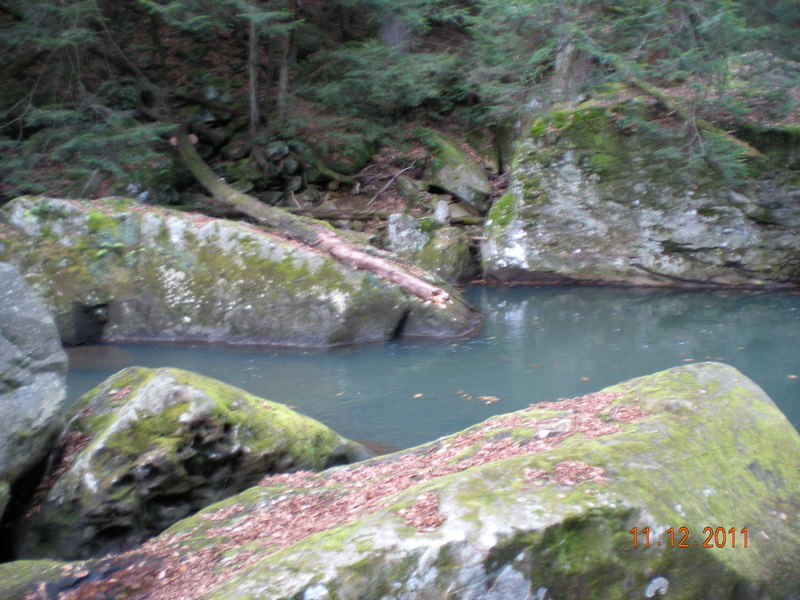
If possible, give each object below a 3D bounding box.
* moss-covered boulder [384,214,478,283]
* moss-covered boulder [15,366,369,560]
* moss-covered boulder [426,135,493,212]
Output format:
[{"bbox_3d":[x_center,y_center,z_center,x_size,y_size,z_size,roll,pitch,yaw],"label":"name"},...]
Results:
[{"bbox_3d":[0.600,-1.060,17.415,1.600,1.220,1.300,0,11,0],"label":"moss-covered boulder"},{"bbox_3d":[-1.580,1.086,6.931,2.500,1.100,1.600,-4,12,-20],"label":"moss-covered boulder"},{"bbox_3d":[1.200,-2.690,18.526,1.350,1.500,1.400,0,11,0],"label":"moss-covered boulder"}]

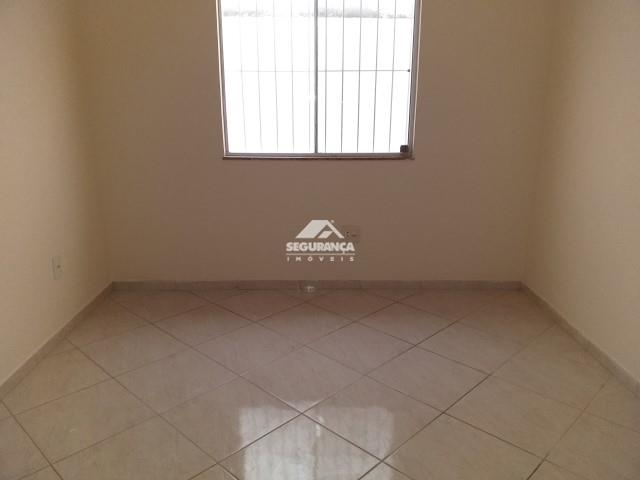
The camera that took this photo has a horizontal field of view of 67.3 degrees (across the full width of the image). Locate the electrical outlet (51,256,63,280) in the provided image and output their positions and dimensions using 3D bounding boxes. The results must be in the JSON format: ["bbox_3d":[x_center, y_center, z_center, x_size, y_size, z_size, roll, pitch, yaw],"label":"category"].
[{"bbox_3d":[-1.472,0.157,2.690,0.012,0.120,0.080,0,17,-1],"label":"electrical outlet"}]

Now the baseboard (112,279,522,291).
[{"bbox_3d":[-0.013,0.331,3.458,2.951,0.067,0.015,0,17,-1],"label":"baseboard"}]

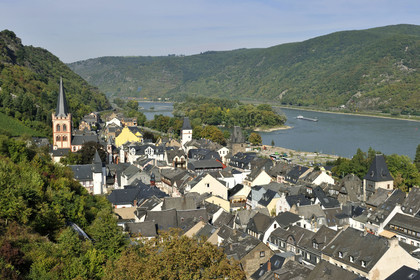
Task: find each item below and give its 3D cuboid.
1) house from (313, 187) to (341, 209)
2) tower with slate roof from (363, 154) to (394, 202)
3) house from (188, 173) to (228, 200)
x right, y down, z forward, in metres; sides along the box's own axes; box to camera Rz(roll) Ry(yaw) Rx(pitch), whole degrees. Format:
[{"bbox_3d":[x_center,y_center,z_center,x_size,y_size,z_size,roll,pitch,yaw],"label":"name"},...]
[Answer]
[{"bbox_3d":[40.939,21.686,182.917,8.500,9.800,6.500,-3,6,-28],"label":"house"},{"bbox_3d":[66.121,15.253,205.404,9.300,18.300,6.500,-3,6,-28],"label":"tower with slate roof"},{"bbox_3d":[-0.849,18.526,202.705,13.300,12.300,8.000,-2,6,-16],"label":"house"}]

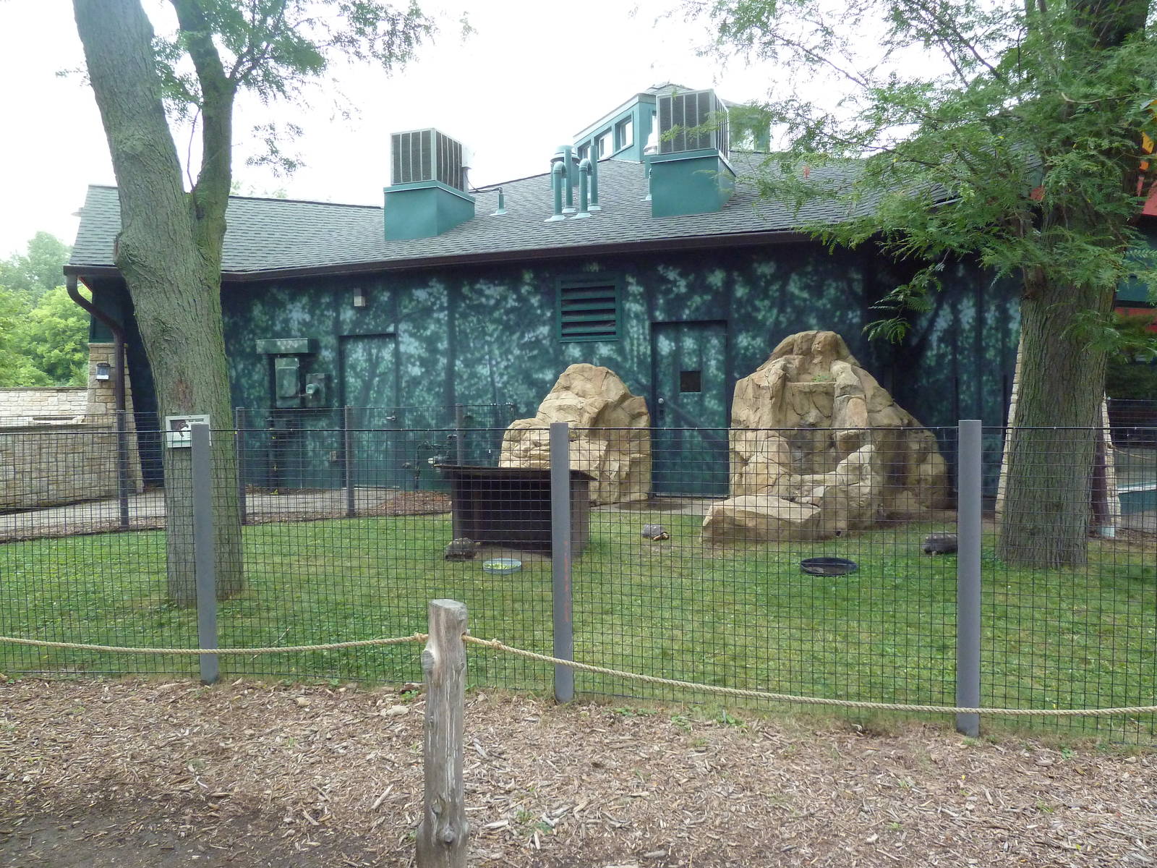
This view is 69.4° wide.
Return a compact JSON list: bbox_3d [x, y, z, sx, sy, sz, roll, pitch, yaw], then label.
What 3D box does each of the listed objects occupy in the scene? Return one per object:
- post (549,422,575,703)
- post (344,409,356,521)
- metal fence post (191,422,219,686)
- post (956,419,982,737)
[{"bbox_3d":[-0.079,0.628,4.080,0.088,1.368,0.088,-1,3,-1],"label":"post"},{"bbox_3d":[-2.754,0.338,10.100,0.088,1.354,0.088,-2,3,-15],"label":"post"},{"bbox_3d":[-1.999,0.642,4.460,0.088,1.386,0.088,-2,3,-24],"label":"metal fence post"},{"bbox_3d":[1.660,0.611,3.550,0.088,1.347,0.088,0,3,25],"label":"post"}]

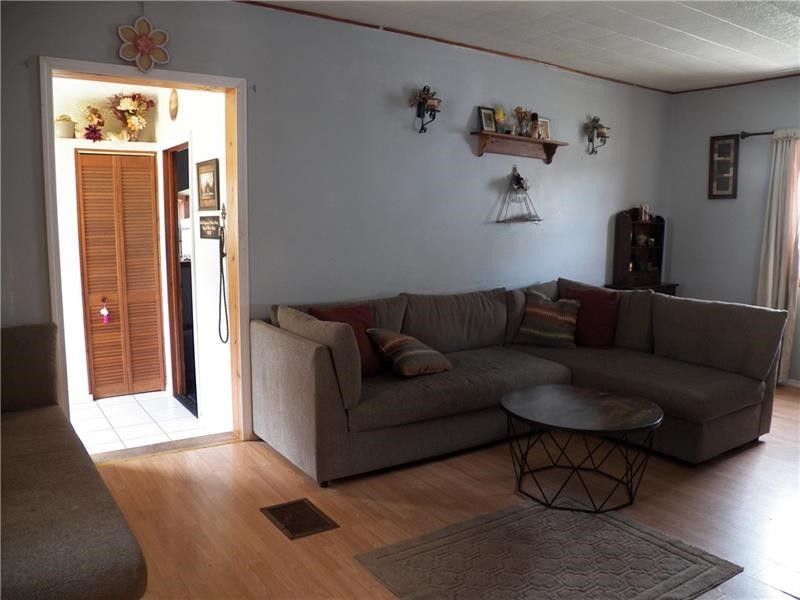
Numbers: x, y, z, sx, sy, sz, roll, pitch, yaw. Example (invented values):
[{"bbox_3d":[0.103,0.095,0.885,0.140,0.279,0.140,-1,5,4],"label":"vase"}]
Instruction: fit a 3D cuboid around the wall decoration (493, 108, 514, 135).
[{"bbox_3d":[0.757,-1.327,4.781,0.117,0.199,0.096,-4,8,-34],"label":"wall decoration"}]

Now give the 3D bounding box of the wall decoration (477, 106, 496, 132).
[{"bbox_3d":[0.617,-1.280,4.600,0.151,0.166,0.030,-4,-6,-34],"label":"wall decoration"}]

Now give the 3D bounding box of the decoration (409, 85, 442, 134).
[{"bbox_3d":[0.169,-1.259,4.296,0.176,0.289,0.161,-4,7,-34],"label":"decoration"}]

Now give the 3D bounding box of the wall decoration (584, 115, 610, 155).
[{"bbox_3d":[1.626,-1.370,5.352,0.144,0.311,0.171,-4,8,-34],"label":"wall decoration"}]

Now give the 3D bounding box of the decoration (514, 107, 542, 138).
[{"bbox_3d":[0.962,-1.327,4.845,0.176,0.207,0.111,-4,7,-34],"label":"decoration"}]

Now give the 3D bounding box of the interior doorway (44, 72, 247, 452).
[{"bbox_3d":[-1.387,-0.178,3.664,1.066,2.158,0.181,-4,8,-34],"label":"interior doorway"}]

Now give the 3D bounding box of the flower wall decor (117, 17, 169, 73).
[{"bbox_3d":[-1.349,-1.348,3.419,0.249,0.286,0.041,-4,8,-34],"label":"flower wall decor"}]

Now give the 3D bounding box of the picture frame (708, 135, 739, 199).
[{"bbox_3d":[2.802,-1.145,5.599,0.025,0.552,0.258,-4,7,-34],"label":"picture frame"}]

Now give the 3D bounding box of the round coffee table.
[{"bbox_3d":[0.860,0.713,3.135,0.771,0.421,0.771,0,6,0],"label":"round coffee table"}]

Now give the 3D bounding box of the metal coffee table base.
[{"bbox_3d":[0.915,0.775,3.359,0.704,0.418,0.704,1,7,0],"label":"metal coffee table base"}]

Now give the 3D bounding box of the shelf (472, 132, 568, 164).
[{"bbox_3d":[0.907,-1.129,4.829,0.885,0.167,0.136,-4,7,-34],"label":"shelf"}]

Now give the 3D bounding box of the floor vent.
[{"bbox_3d":[-0.440,0.946,2.824,0.228,0.015,0.351,-4,7,-34],"label":"floor vent"}]

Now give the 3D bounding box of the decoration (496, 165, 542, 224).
[{"bbox_3d":[0.923,-0.812,4.983,0.370,0.448,0.116,-4,8,-34],"label":"decoration"}]

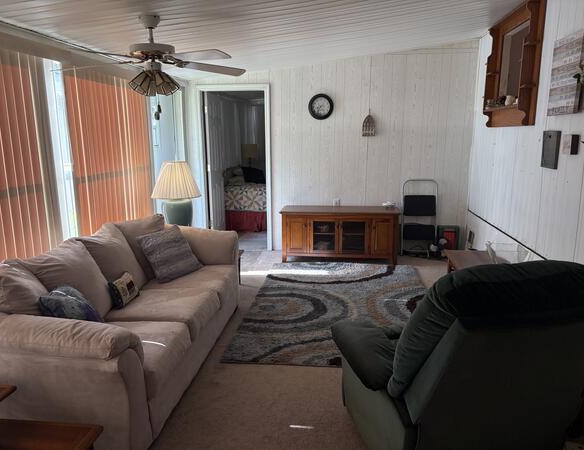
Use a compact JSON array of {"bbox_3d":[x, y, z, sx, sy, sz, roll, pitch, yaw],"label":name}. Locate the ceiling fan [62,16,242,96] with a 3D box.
[{"bbox_3d":[-0.897,-1.081,2.886,1.300,0.497,1.300,1,12,6],"label":"ceiling fan"}]

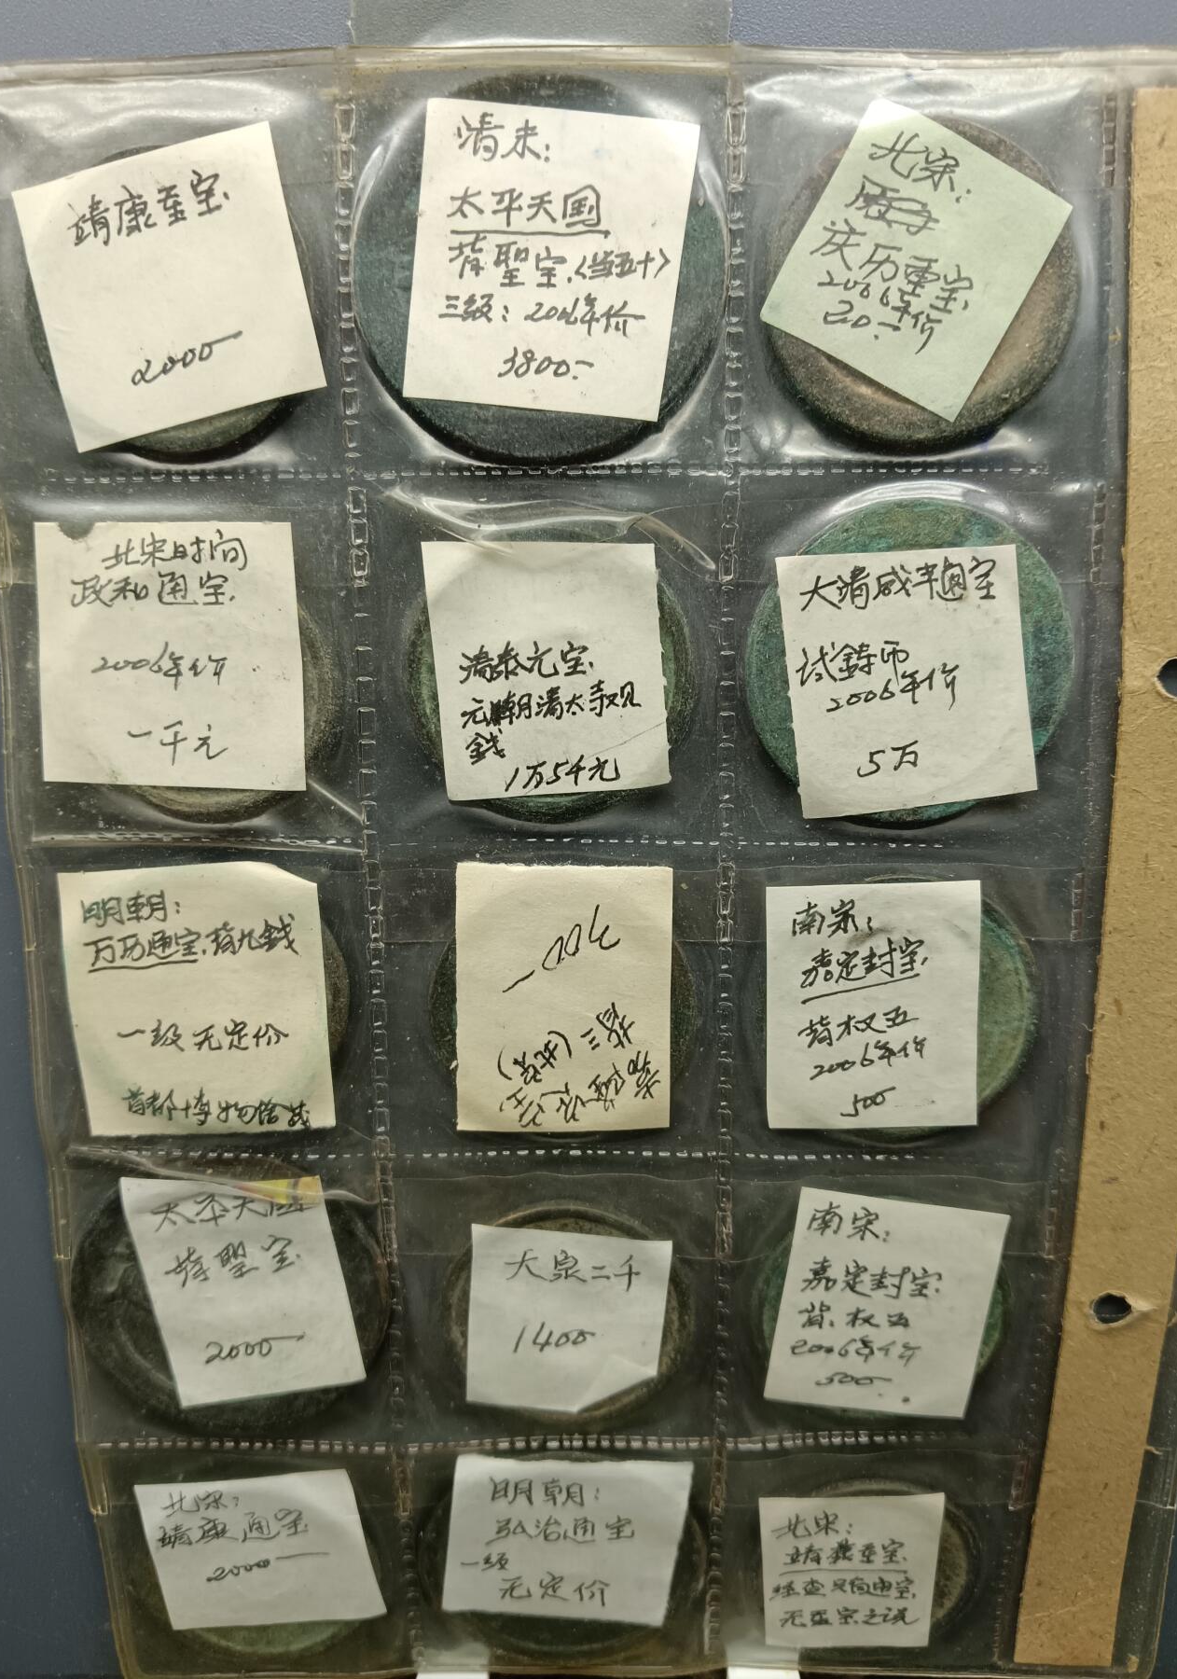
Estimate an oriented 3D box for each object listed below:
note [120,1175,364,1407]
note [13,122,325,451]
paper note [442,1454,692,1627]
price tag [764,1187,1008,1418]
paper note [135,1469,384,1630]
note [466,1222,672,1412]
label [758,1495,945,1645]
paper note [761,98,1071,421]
[{"bbox_3d":[-0.046,0.061,0.170,0.026,0.036,0.002,-6,17,2],"label":"note"},{"bbox_3d":[-0.048,-0.064,0.146,0.030,0.030,0.002,-13,7,2],"label":"note"},{"bbox_3d":[-0.003,0.097,0.175,0.032,0.030,0.002,5,19,-3],"label":"paper note"},{"bbox_3d":[0.040,0.064,0.171,0.028,0.033,0.002,7,17,-2],"label":"price tag"},{"bbox_3d":[-0.045,0.099,0.174,0.030,0.027,0.002,-6,19,1],"label":"paper note"},{"bbox_3d":[-0.003,0.066,0.172,0.026,0.028,0.002,4,17,-1],"label":"note"},{"bbox_3d":[0.039,0.110,0.188,0.026,0.033,0.002,-2,24,1],"label":"label"},{"bbox_3d":[0.036,-0.064,0.140,0.025,0.026,0.002,28,5,-3],"label":"paper note"}]

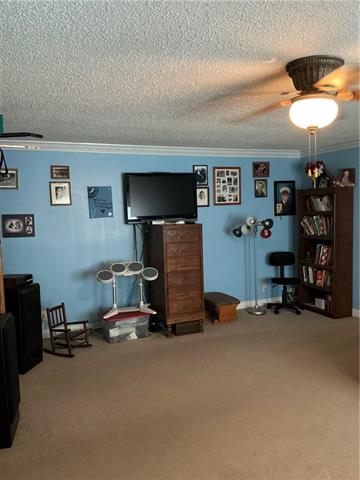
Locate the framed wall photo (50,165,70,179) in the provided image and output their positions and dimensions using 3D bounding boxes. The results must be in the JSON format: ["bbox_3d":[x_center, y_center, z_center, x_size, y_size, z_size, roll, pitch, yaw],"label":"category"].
[{"bbox_3d":[-1.526,-0.861,4.936,0.226,0.159,0.030,-3,4,-22],"label":"framed wall photo"}]

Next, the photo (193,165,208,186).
[{"bbox_3d":[0.296,-0.946,5.667,0.233,0.288,0.030,-3,4,-22],"label":"photo"}]

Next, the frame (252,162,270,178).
[{"bbox_3d":[1.264,-1.096,6.049,0.303,0.232,0.030,-3,4,-22],"label":"frame"}]

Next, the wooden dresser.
[{"bbox_3d":[-0.051,0.479,5.107,0.527,1.386,0.576,-3,4,-22],"label":"wooden dresser"}]

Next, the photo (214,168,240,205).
[{"bbox_3d":[0.712,-0.792,5.791,0.463,0.567,0.025,-4,6,-23],"label":"photo"}]

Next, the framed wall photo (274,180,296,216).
[{"bbox_3d":[1.694,-0.672,6.249,0.407,0.551,0.030,-3,4,-22],"label":"framed wall photo"}]

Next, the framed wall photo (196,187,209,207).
[{"bbox_3d":[0.320,-0.634,5.696,0.229,0.290,0.030,-3,4,-22],"label":"framed wall photo"}]

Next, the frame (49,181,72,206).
[{"bbox_3d":[-1.524,-0.590,4.953,0.248,0.300,0.030,-3,4,-22],"label":"frame"}]

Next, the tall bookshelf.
[{"bbox_3d":[2.105,0.162,5.668,0.310,1.800,0.720,-4,6,-23],"label":"tall bookshelf"}]

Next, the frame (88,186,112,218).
[{"bbox_3d":[-1.035,-0.485,5.057,0.305,0.412,0.020,-4,6,-23],"label":"frame"}]

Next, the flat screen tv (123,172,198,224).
[{"bbox_3d":[-0.246,-0.556,5.187,0.990,0.650,0.110,-4,6,-23],"label":"flat screen tv"}]

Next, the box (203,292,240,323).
[{"bbox_3d":[0.571,0.960,5.569,0.430,0.320,0.460,-4,6,-23],"label":"box"}]

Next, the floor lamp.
[{"bbox_3d":[1.097,0.372,5.737,0.580,1.430,0.470,-4,6,-23],"label":"floor lamp"}]

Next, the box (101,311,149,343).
[{"bbox_3d":[-0.698,1.062,4.859,0.556,0.298,0.397,-3,4,-22],"label":"box"}]

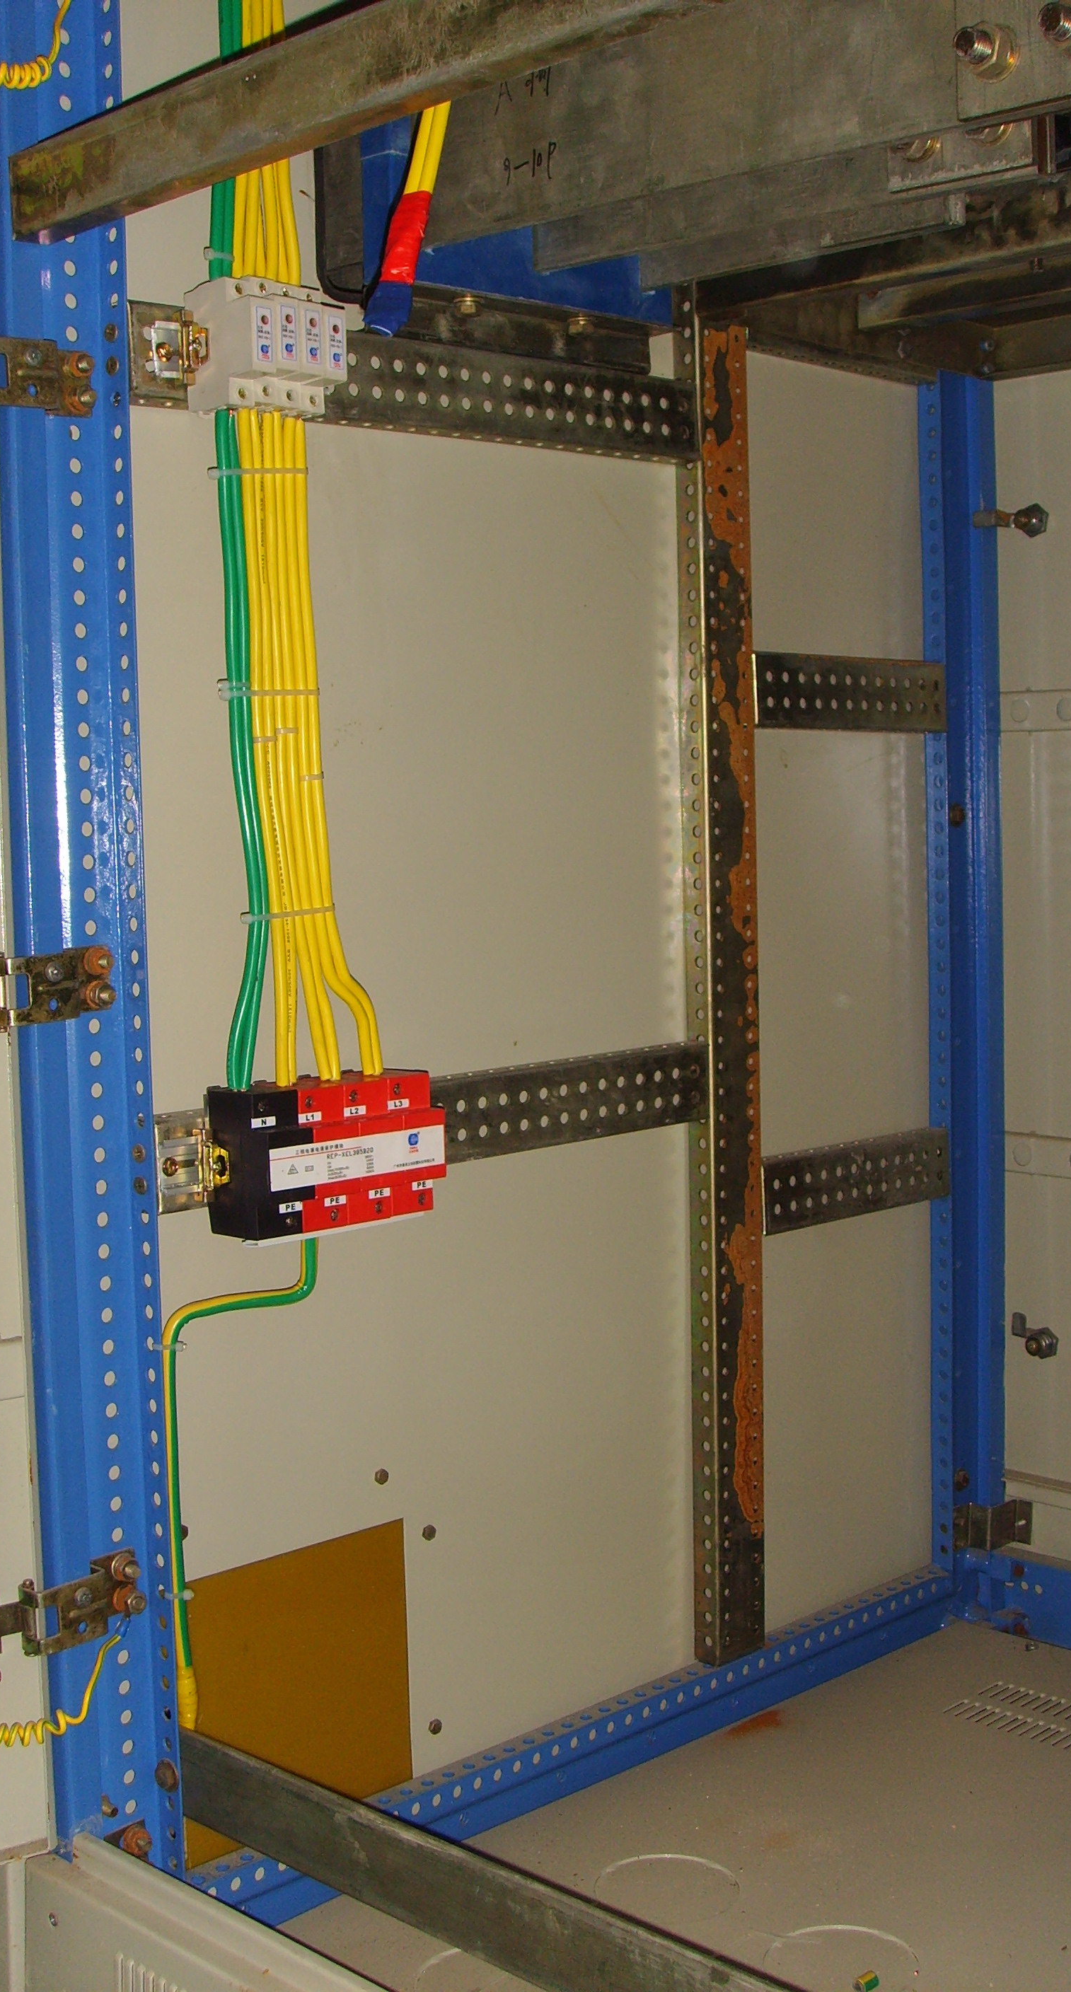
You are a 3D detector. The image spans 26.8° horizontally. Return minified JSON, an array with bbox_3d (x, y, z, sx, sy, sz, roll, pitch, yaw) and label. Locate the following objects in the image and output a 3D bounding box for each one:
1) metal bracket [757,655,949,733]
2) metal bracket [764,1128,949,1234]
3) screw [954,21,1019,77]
[{"bbox_3d":[0.253,-0.249,1.852,0.253,0.060,0.026,-6,7,-43],"label":"metal bracket"},{"bbox_3d":[0.262,0.154,1.887,0.252,0.060,0.025,-6,7,-43],"label":"metal bracket"},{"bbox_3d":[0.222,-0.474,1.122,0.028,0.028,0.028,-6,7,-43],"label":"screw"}]

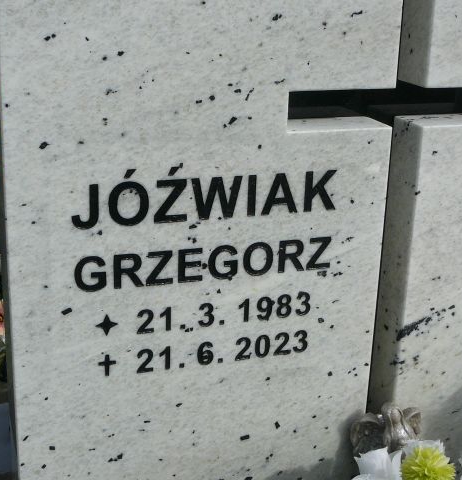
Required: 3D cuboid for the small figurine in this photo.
[{"bbox_3d":[0.214,0.278,1.248,0.100,0.120,0.070,-5,19,-19],"label":"small figurine"}]

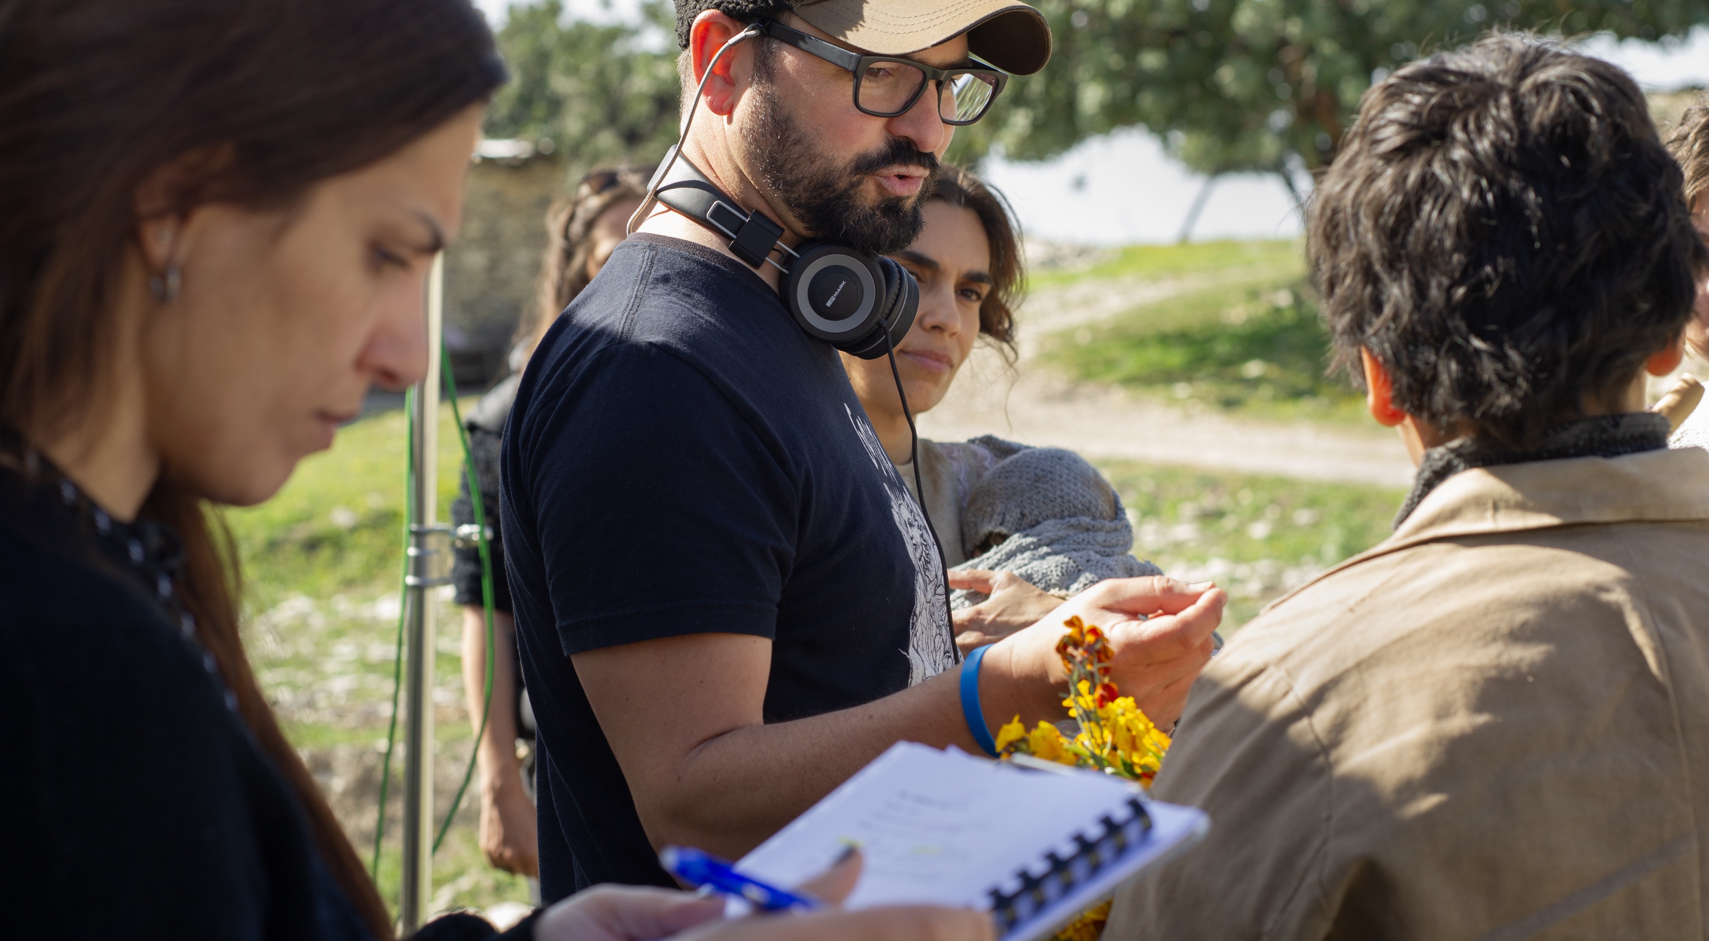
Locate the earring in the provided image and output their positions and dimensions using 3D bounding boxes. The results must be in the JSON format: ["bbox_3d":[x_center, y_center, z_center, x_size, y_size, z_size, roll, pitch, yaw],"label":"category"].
[{"bbox_3d":[-0.248,-0.067,1.445,0.012,0.014,0.004,3,3,37],"label":"earring"}]

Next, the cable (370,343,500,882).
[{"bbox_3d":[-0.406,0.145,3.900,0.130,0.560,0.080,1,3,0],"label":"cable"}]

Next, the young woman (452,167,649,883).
[{"bbox_3d":[-0.315,0.410,5.340,0.480,1.630,0.300,0,3,-19],"label":"young woman"}]

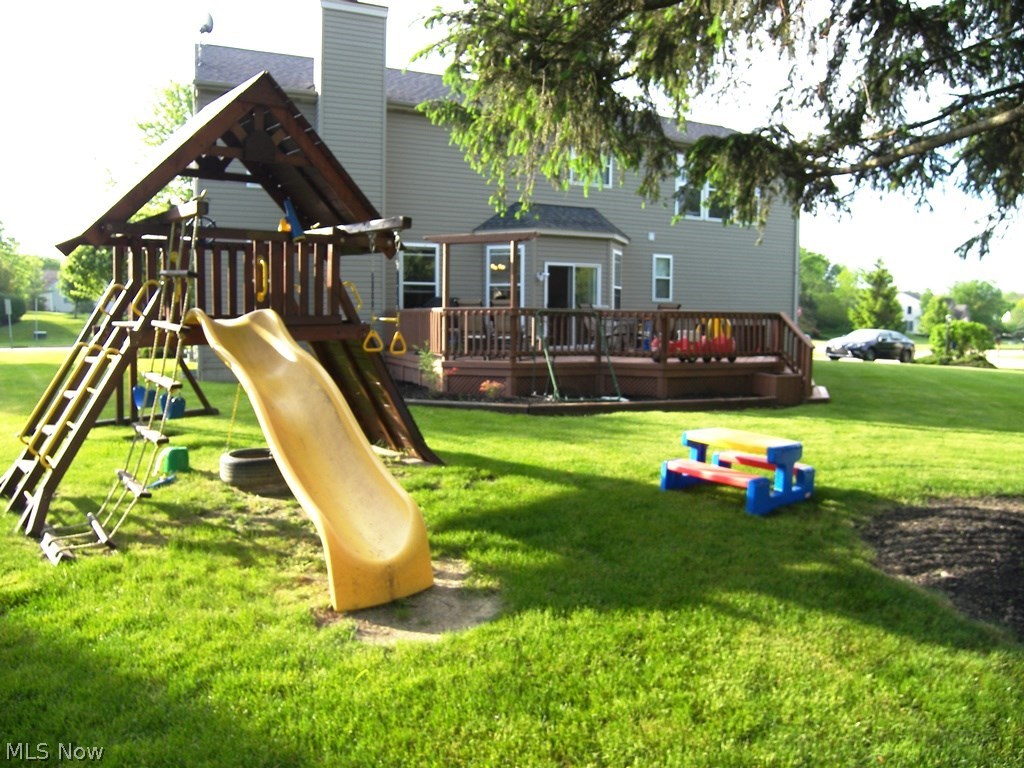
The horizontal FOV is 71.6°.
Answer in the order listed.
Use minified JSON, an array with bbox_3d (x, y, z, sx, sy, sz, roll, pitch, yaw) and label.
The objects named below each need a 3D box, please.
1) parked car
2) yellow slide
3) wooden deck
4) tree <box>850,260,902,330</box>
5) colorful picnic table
[{"bbox_3d":[15.838,-1.675,31.300,4.600,1.430,1.780,-3,7,-31],"label":"parked car"},{"bbox_3d":[-1.371,0.287,4.435,0.600,1.480,2.200,-5,8,-41],"label":"yellow slide"},{"bbox_3d":[1.415,-0.741,14.340,6.800,1.500,5.600,-2,7,-23],"label":"wooden deck"},{"bbox_3d":[29.776,-6.944,58.000,4.200,6.290,4.200,0,6,0],"label":"tree"},{"bbox_3d":[1.846,0.674,5.819,0.780,0.480,0.880,-4,8,-38],"label":"colorful picnic table"}]

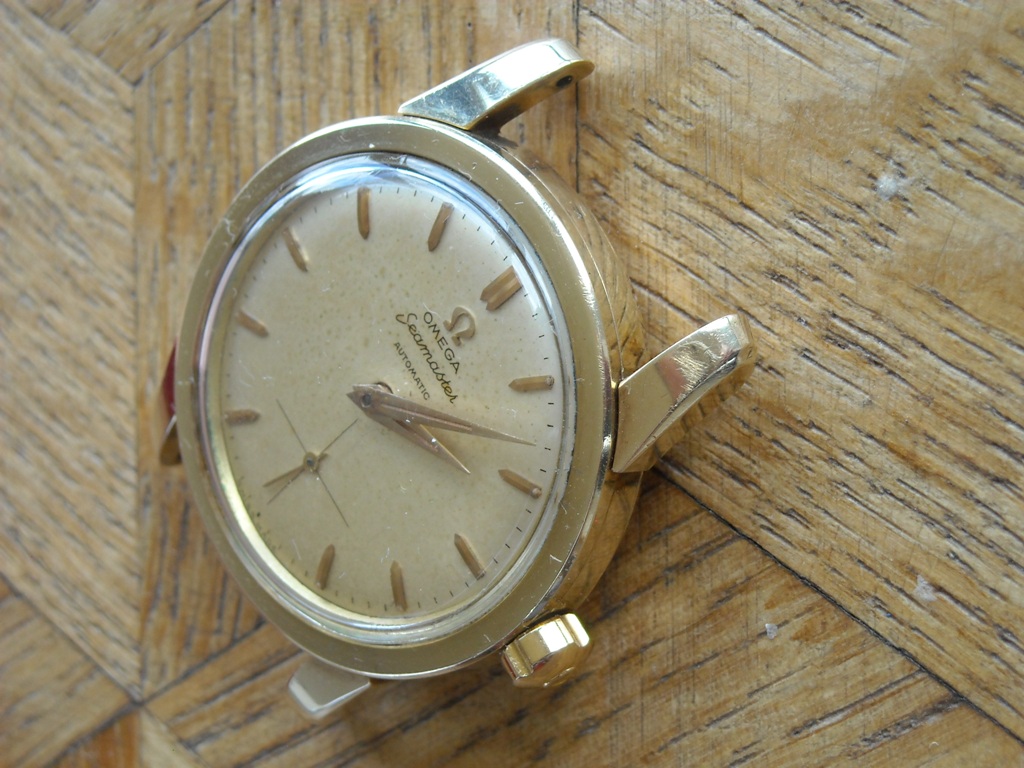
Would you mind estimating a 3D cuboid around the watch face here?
[{"bbox_3d":[-0.008,0.001,0.168,0.030,0.003,0.030,-42,68,30],"label":"watch face"}]

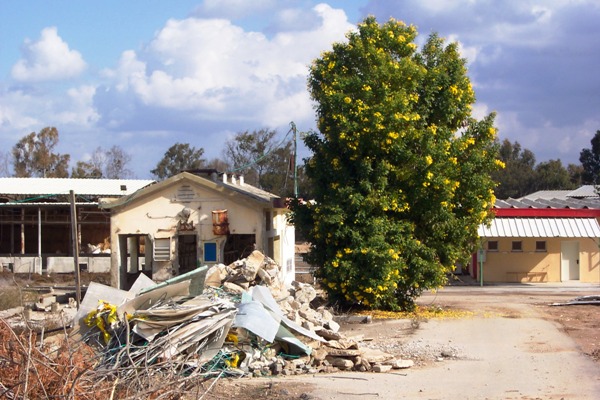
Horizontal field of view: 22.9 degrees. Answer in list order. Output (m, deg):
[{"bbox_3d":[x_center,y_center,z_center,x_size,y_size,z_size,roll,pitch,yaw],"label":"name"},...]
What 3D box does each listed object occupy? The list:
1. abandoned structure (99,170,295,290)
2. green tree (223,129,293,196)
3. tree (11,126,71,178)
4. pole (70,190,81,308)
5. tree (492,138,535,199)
[{"bbox_3d":[-3.915,1.274,60.053,6.800,4.700,6.200,0,-2,9],"label":"abandoned structure"},{"bbox_3d":[-3.209,-0.031,112.065,5.286,10.813,5.286,0,-2,0],"label":"green tree"},{"bbox_3d":[-20.566,-0.155,118.072,4.614,11.465,4.614,0,-2,0],"label":"tree"},{"bbox_3d":[-6.357,1.401,41.977,0.120,3.376,0.120,-3,-2,0],"label":"pole"},{"bbox_3d":[16.747,0.322,118.056,4.614,10.510,4.614,0,-2,0],"label":"tree"}]

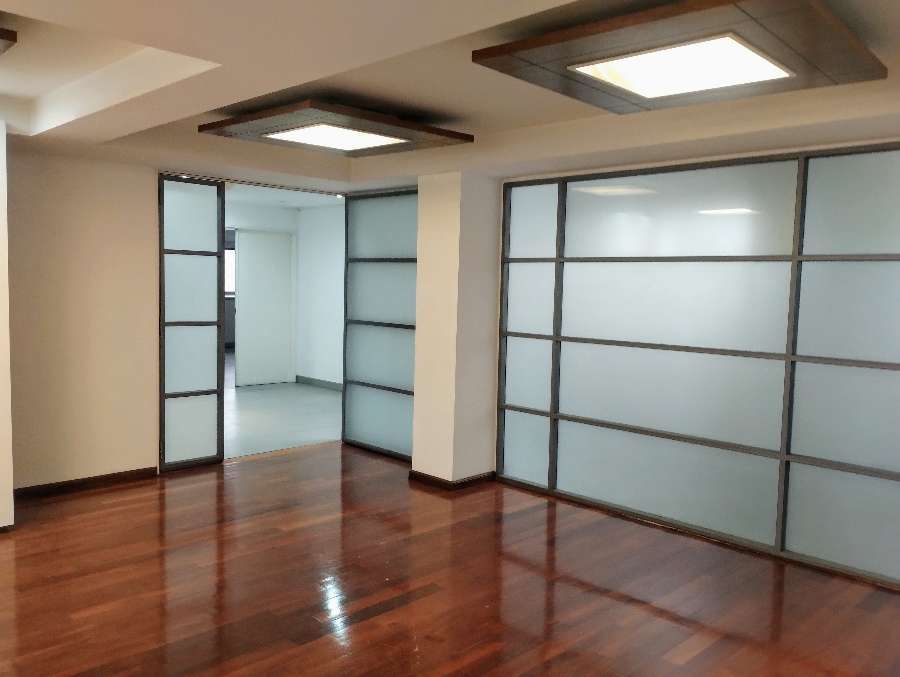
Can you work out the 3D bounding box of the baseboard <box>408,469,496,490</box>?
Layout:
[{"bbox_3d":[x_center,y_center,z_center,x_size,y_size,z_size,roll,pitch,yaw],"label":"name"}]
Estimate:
[{"bbox_3d":[0.029,1.023,5.474,0.482,0.064,0.441,-3,6,-45],"label":"baseboard"}]

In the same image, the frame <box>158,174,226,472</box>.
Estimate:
[{"bbox_3d":[-1.974,-0.107,5.579,0.521,2.208,0.051,-3,6,-45],"label":"frame"}]

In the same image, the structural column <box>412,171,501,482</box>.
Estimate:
[{"bbox_3d":[0.062,-0.056,5.396,0.467,2.228,0.426,-3,6,-45],"label":"structural column"}]

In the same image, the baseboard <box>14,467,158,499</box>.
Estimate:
[{"bbox_3d":[-2.541,0.998,5.013,1.069,0.063,0.022,-3,6,-45],"label":"baseboard"}]

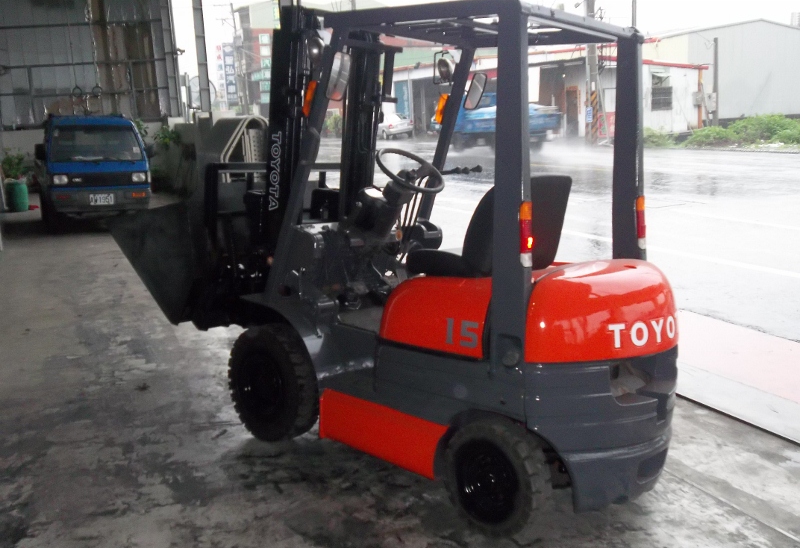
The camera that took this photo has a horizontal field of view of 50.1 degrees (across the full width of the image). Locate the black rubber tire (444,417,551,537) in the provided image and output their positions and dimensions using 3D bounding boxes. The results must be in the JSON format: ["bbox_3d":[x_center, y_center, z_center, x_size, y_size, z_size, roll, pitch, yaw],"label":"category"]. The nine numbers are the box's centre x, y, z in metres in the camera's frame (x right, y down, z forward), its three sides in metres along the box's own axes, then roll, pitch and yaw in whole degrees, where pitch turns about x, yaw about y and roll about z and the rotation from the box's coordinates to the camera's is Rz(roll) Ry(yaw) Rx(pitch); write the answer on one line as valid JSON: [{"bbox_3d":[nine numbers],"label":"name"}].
[{"bbox_3d":[0.389,0.812,3.446,0.465,0.465,0.132,11,13,42],"label":"black rubber tire"}]

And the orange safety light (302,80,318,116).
[{"bbox_3d":[-0.412,-0.809,3.940,0.042,0.165,0.050,34,27,35],"label":"orange safety light"}]

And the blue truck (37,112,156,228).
[{"bbox_3d":[-5.041,-1.734,13.818,1.400,1.730,3.250,-4,11,-23],"label":"blue truck"}]

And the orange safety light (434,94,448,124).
[{"bbox_3d":[0.231,-0.894,4.650,0.042,0.165,0.050,34,27,35],"label":"orange safety light"}]

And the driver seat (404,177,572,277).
[{"bbox_3d":[0.402,-0.241,3.916,0.600,0.450,0.475,11,12,41],"label":"driver seat"}]

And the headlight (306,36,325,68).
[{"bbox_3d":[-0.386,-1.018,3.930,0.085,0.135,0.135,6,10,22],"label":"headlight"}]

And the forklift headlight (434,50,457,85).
[{"bbox_3d":[0.240,-1.106,4.596,0.125,0.165,0.130,11,12,41],"label":"forklift headlight"}]

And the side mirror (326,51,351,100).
[{"bbox_3d":[-0.273,-0.880,3.790,0.030,0.205,0.098,28,23,37],"label":"side mirror"}]

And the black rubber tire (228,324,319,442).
[{"bbox_3d":[-0.642,0.553,4.359,0.583,0.583,0.168,11,12,41],"label":"black rubber tire"}]

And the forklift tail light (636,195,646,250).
[{"bbox_3d":[1.101,-0.233,3.900,0.030,0.245,0.050,4,7,42],"label":"forklift tail light"}]

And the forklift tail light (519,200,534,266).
[{"bbox_3d":[0.479,-0.148,3.216,0.035,0.248,0.050,4,8,42],"label":"forklift tail light"}]

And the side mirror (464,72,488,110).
[{"bbox_3d":[0.403,-0.959,4.515,0.030,0.205,0.105,35,27,34],"label":"side mirror"}]

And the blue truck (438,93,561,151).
[{"bbox_3d":[3.205,-5.138,29.000,1.800,2.000,5.000,-9,13,-30],"label":"blue truck"}]

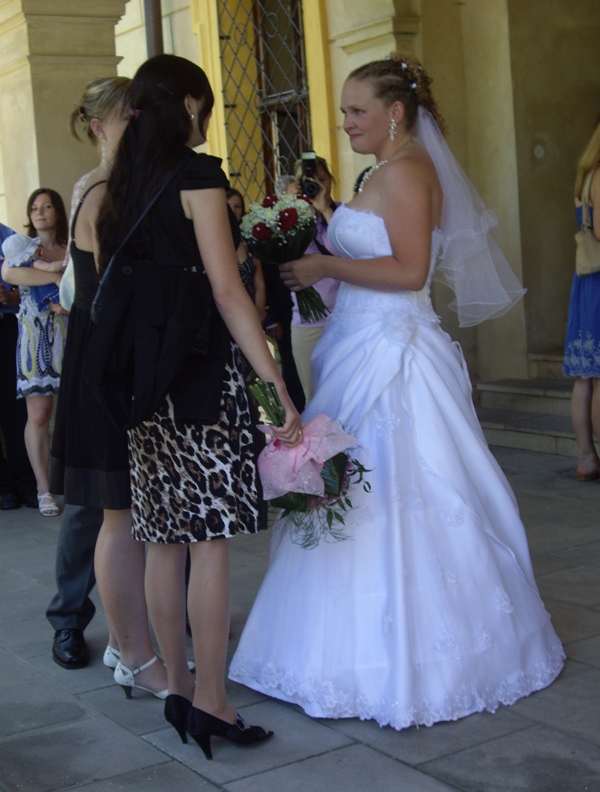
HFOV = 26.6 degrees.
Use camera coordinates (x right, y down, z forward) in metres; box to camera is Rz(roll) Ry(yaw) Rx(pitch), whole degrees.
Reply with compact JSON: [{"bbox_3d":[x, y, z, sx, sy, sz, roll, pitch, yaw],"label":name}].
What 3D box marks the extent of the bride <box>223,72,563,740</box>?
[{"bbox_3d":[0.226,-0.060,3.552,0.980,1.743,0.920,-4,6,-6],"label":"bride"}]

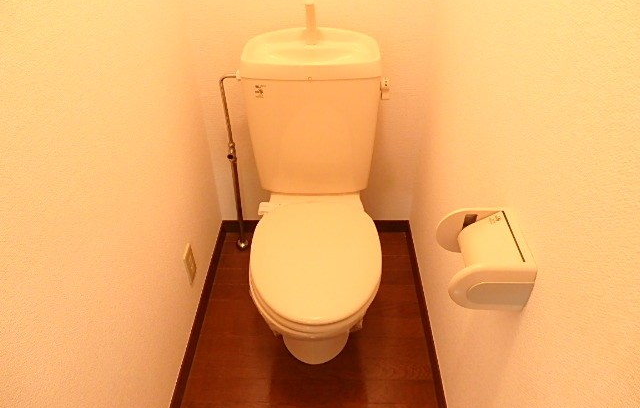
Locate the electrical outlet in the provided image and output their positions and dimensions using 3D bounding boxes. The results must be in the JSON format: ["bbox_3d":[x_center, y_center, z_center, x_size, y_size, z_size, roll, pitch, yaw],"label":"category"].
[{"bbox_3d":[-0.410,0.195,1.487,0.010,0.119,0.072,0,38,2],"label":"electrical outlet"}]

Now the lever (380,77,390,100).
[{"bbox_3d":[0.188,-0.335,1.335,0.028,0.060,0.045,0,38,2],"label":"lever"}]

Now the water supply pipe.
[{"bbox_3d":[-0.292,-0.106,1.659,0.100,0.715,0.050,0,38,2],"label":"water supply pipe"}]

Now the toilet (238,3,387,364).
[{"bbox_3d":[-0.028,-0.003,1.345,0.438,0.935,0.781,0,38,2],"label":"toilet"}]

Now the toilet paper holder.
[{"bbox_3d":[0.275,0.090,0.806,0.127,0.101,0.158,0,38,2],"label":"toilet paper holder"}]

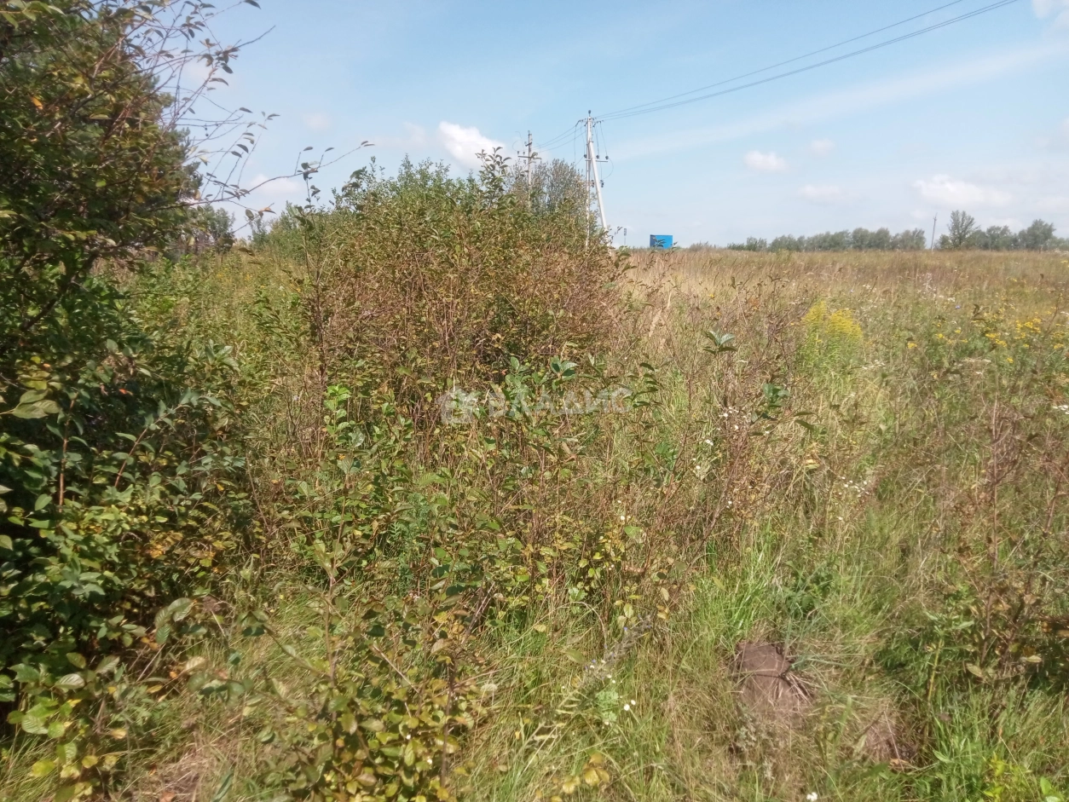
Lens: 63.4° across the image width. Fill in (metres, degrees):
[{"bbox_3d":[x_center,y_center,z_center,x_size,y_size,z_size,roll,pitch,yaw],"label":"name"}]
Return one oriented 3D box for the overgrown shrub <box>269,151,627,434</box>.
[{"bbox_3d":[-0.620,-0.567,6.194,2.350,2.100,2.100,0,10,0],"label":"overgrown shrub"}]

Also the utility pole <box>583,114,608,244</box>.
[{"bbox_3d":[3.314,-10.696,45.021,1.500,8.700,2.200,-5,12,-29],"label":"utility pole"}]

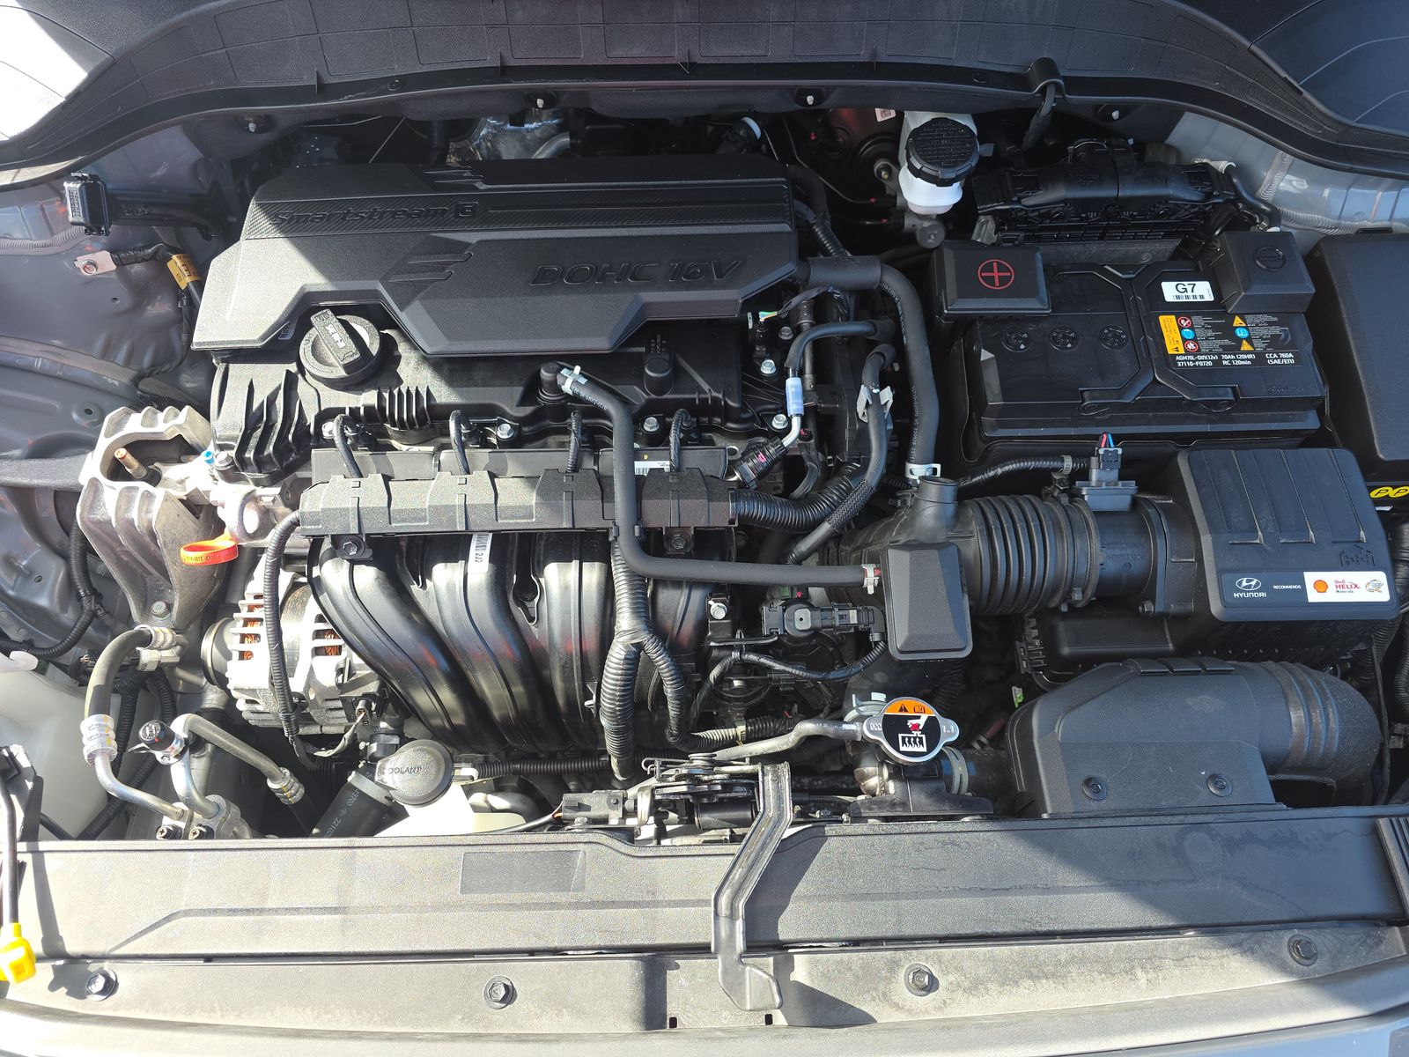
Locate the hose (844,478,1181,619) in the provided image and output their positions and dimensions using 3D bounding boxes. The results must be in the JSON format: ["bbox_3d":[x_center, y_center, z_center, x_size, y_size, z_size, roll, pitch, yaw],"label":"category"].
[{"bbox_3d":[0.229,0.021,0.708,0.250,0.105,0.100,-1,65,-1],"label":"hose"}]

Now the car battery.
[{"bbox_3d":[0.362,-0.134,0.875,0.300,0.205,0.180,-1,65,-1],"label":"car battery"}]

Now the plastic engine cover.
[{"bbox_3d":[-0.168,-0.228,0.767,0.475,0.064,0.195,-2,64,0],"label":"plastic engine cover"}]

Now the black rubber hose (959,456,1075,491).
[{"bbox_3d":[0.254,-0.045,0.764,0.098,0.020,0.018,-7,64,-3],"label":"black rubber hose"}]

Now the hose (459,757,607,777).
[{"bbox_3d":[-0.141,0.198,0.773,0.124,0.014,0.014,-2,64,0],"label":"hose"}]

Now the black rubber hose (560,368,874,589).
[{"bbox_3d":[0.012,-0.036,0.680,0.242,0.090,0.160,-1,65,-1],"label":"black rubber hose"}]

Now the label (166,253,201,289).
[{"bbox_3d":[-0.458,-0.226,0.823,0.018,0.010,0.028,-30,92,-16],"label":"label"}]

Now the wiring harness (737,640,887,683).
[{"bbox_3d":[0.087,0.111,0.774,0.122,0.035,0.025,-2,64,0],"label":"wiring harness"}]

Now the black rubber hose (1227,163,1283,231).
[{"bbox_3d":[0.497,-0.300,0.846,0.045,0.042,0.036,-2,64,0],"label":"black rubber hose"}]

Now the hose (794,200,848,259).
[{"bbox_3d":[0.110,-0.281,0.885,0.020,0.030,0.080,-39,71,-16],"label":"hose"}]

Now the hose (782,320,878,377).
[{"bbox_3d":[0.105,-0.147,0.751,0.085,0.026,0.046,-1,65,-1],"label":"hose"}]

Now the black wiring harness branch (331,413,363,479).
[{"bbox_3d":[-0.263,-0.060,0.690,0.022,0.028,0.043,-2,64,1],"label":"black wiring harness branch"}]

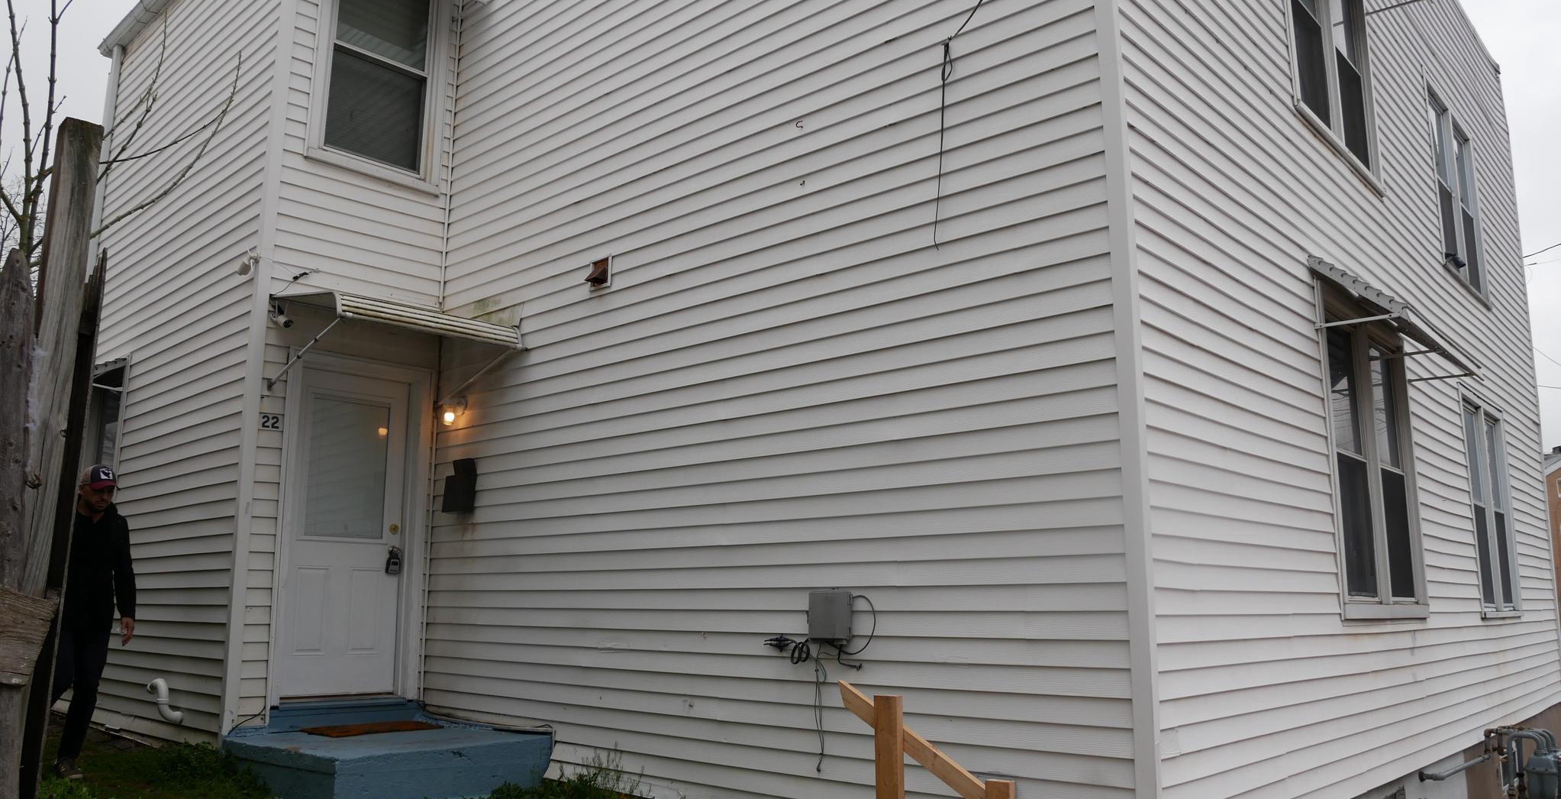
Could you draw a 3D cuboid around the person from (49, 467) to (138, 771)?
[{"bbox_3d":[-4.059,1.294,6.341,0.520,1.760,0.550,-7,-13,35],"label":"person"}]

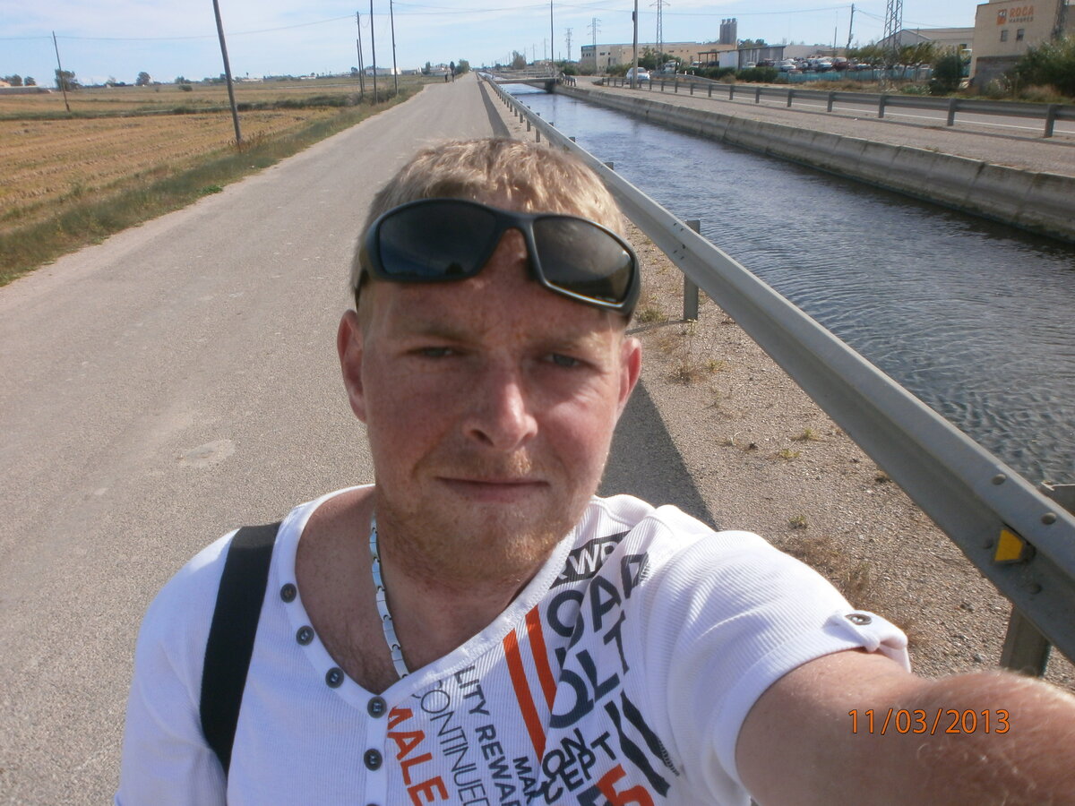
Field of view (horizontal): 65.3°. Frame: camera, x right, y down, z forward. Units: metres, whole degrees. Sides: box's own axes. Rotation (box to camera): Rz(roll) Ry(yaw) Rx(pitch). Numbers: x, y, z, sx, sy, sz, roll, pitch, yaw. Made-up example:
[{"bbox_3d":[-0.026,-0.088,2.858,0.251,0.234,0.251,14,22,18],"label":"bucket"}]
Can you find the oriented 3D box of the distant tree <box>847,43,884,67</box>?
[{"bbox_3d":[23.919,-24.830,60.921,2.800,2.600,2.700,5,23,19],"label":"distant tree"}]

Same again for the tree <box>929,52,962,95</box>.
[{"bbox_3d":[18.562,-15.017,38.144,1.700,2.100,1.700,7,24,23],"label":"tree"}]

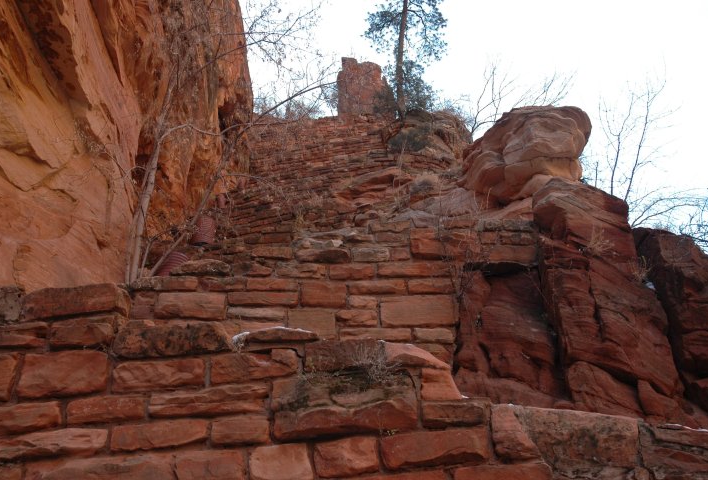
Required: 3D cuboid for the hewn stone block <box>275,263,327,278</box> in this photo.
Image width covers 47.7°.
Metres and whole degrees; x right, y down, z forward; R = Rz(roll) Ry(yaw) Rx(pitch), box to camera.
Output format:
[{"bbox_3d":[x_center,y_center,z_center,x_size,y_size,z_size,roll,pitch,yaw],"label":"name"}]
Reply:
[{"bbox_3d":[-0.505,0.330,7.675,0.471,0.148,0.260,1,-19,-4],"label":"hewn stone block"}]

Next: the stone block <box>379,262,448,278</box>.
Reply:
[{"bbox_3d":[0.563,0.337,7.763,0.683,0.145,0.280,1,-19,-4],"label":"stone block"}]

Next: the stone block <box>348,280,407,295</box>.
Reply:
[{"bbox_3d":[0.205,0.457,7.113,0.489,0.122,0.260,0,-18,0],"label":"stone block"}]

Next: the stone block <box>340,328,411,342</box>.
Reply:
[{"bbox_3d":[0.183,0.855,6.949,0.597,0.117,0.280,0,-18,0],"label":"stone block"}]

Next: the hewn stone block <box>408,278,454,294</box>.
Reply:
[{"bbox_3d":[0.727,0.482,7.709,0.441,0.148,0.250,1,-19,-4],"label":"hewn stone block"}]

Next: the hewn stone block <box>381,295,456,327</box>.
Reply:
[{"bbox_3d":[0.595,0.710,7.647,0.720,0.284,0.300,1,-19,-4],"label":"hewn stone block"}]

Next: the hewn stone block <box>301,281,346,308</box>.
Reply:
[{"bbox_3d":[-0.261,0.520,7.096,0.392,0.237,0.280,0,-18,0],"label":"hewn stone block"}]

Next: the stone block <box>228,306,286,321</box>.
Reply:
[{"bbox_3d":[-0.832,0.676,7.017,0.500,0.119,0.260,0,-18,0],"label":"stone block"}]

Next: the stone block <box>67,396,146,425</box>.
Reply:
[{"bbox_3d":[-1.408,1.018,4.723,0.470,0.143,0.250,-6,-19,6],"label":"stone block"}]

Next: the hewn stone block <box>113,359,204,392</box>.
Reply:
[{"bbox_3d":[-1.113,0.826,4.756,0.553,0.180,0.270,-6,-19,6],"label":"hewn stone block"}]

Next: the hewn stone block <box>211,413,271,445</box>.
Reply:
[{"bbox_3d":[-0.602,1.071,4.459,0.318,0.148,0.280,-4,-18,4],"label":"hewn stone block"}]

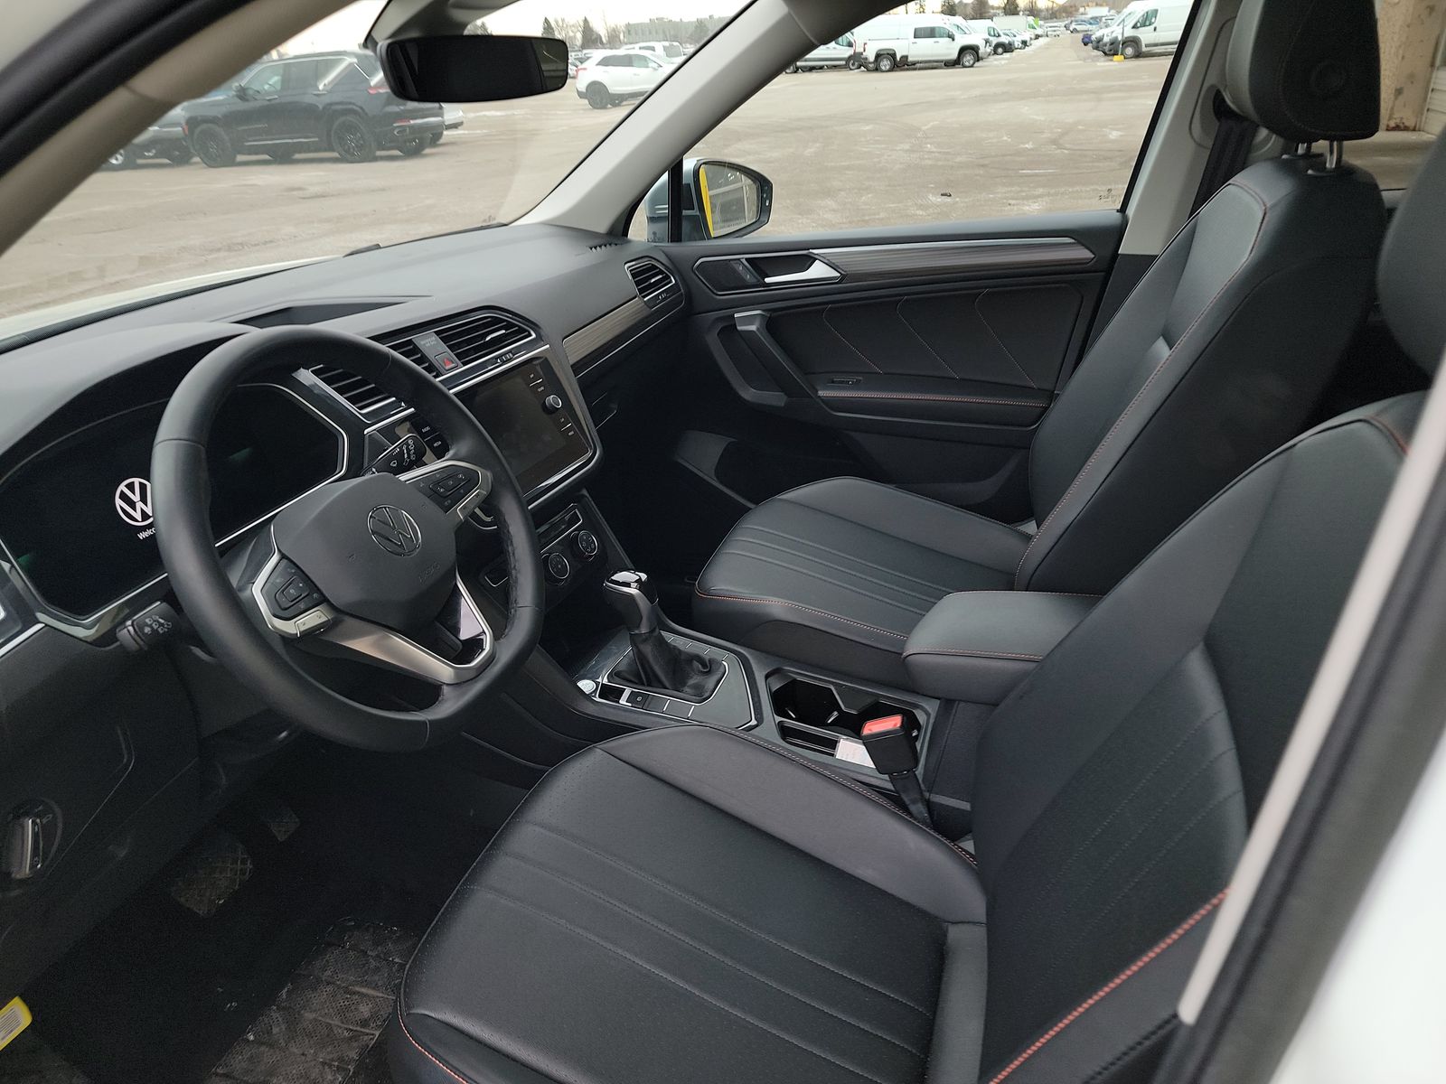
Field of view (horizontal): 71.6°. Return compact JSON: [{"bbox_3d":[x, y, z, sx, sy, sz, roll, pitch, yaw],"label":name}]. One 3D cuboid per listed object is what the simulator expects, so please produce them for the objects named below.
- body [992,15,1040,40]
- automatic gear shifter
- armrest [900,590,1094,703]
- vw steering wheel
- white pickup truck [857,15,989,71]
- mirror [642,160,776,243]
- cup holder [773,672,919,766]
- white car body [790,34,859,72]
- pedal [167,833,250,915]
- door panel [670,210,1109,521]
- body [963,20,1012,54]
[{"bbox_3d":[48.016,-83.867,163.587,7.800,3.300,2.300,4,27,14],"label":"body"},{"bbox_3d":[-0.064,0.097,1.216,0.160,0.150,0.115,5,27,17],"label":"automatic gear shifter"},{"bbox_3d":[0.367,0.116,1.089,0.320,0.085,0.180,5,27,17],"label":"armrest"},{"bbox_3d":[-0.297,-0.003,0.833,0.110,0.365,0.370,-24,16,28],"label":"vw steering wheel"},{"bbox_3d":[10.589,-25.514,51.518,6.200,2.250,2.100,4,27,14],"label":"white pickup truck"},{"bbox_3d":[-0.040,-0.651,1.936,0.170,0.170,0.230,16,32,34],"label":"mirror"},{"bbox_3d":[0.138,0.231,1.185,0.215,0.075,0.155,5,27,17],"label":"cup holder"},{"bbox_3d":[6.032,-29.635,60.285,5.900,2.350,2.050,2,27,11],"label":"white car body"},{"bbox_3d":[-0.620,0.407,1.219,0.030,0.058,0.090,-36,10,30],"label":"pedal"},{"bbox_3d":[0.241,-0.244,1.777,0.840,0.630,0.160,5,27,17],"label":"door panel"},{"bbox_3d":[19.841,-39.550,78.768,5.900,2.450,2.050,4,27,14],"label":"body"}]

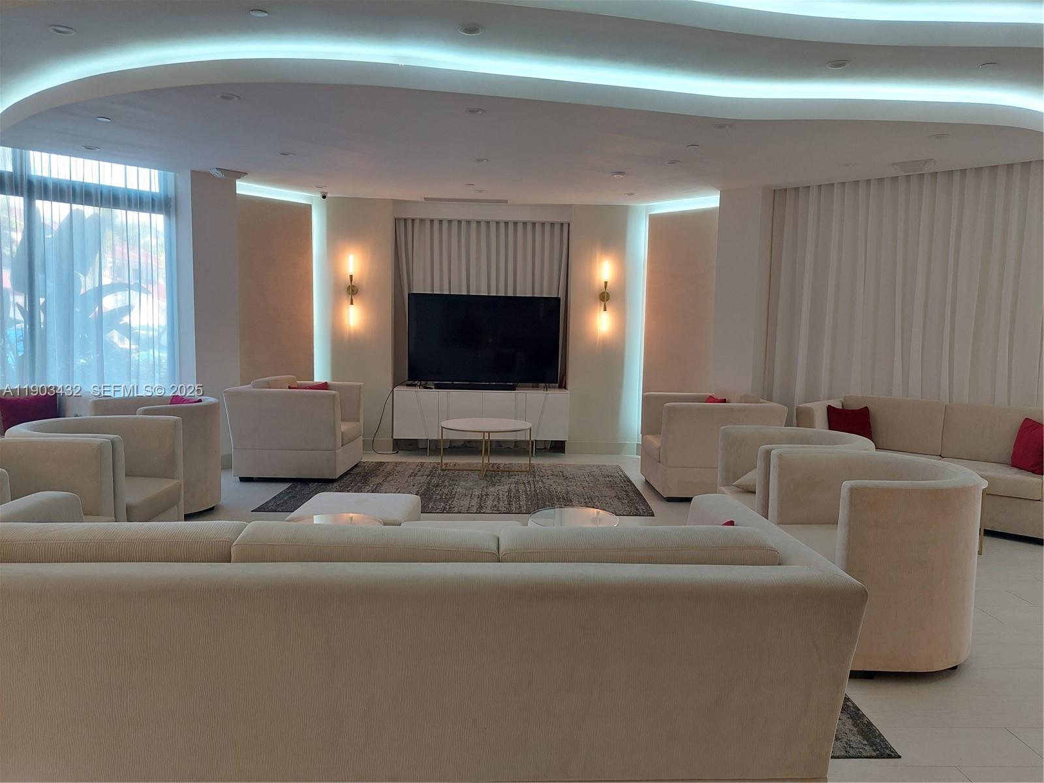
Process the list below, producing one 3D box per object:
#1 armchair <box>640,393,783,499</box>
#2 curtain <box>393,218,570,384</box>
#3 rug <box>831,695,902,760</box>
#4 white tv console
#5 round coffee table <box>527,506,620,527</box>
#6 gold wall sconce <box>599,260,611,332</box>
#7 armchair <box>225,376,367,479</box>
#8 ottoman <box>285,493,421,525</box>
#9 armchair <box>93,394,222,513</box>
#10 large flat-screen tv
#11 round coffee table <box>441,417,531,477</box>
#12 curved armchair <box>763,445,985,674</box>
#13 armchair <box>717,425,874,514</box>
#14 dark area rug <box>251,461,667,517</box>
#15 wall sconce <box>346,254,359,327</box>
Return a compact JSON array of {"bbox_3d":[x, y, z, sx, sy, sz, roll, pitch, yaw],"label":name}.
[{"bbox_3d":[1.581,0.441,6.112,0.938,0.813,0.880,1,6,-2],"label":"armchair"},{"bbox_3d":[-0.456,-0.611,8.055,1.910,2.580,0.140,1,6,-1],"label":"curtain"},{"bbox_3d":[-0.232,1.141,3.479,3.060,0.010,1.980,1,6,-1],"label":"rug"},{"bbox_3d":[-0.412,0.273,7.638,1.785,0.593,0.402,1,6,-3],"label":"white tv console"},{"bbox_3d":[0.273,0.894,3.831,0.475,0.450,0.475,1,6,0],"label":"round coffee table"},{"bbox_3d":[0.861,-0.988,7.488,0.115,0.742,0.120,1,6,-1],"label":"gold wall sconce"},{"bbox_3d":[-2.122,0.339,6.855,1.000,0.870,0.930,1,6,2],"label":"armchair"},{"bbox_3d":[-0.915,0.858,4.036,0.620,0.440,0.640,1,6,-1],"label":"ottoman"},{"bbox_3d":[-2.550,0.457,5.227,0.727,0.809,0.747,5,7,34],"label":"armchair"},{"bbox_3d":[-0.392,-0.546,7.525,1.569,0.904,0.086,1,6,-4],"label":"large flat-screen tv"},{"bbox_3d":[-0.332,0.524,6.778,0.857,0.442,0.857,1,6,-1],"label":"round coffee table"},{"bbox_3d":[1.739,0.765,3.513,0.820,0.820,0.960,1,6,-1],"label":"curved armchair"},{"bbox_3d":[1.543,0.658,3.998,0.737,0.809,0.732,1,6,-1],"label":"armchair"},{"bbox_3d":[-0.493,0.794,6.224,2.919,0.011,1.876,1,6,-1],"label":"dark area rug"},{"bbox_3d":[-1.805,-1.076,7.702,0.130,0.770,0.120,1,6,-1],"label":"wall sconce"}]

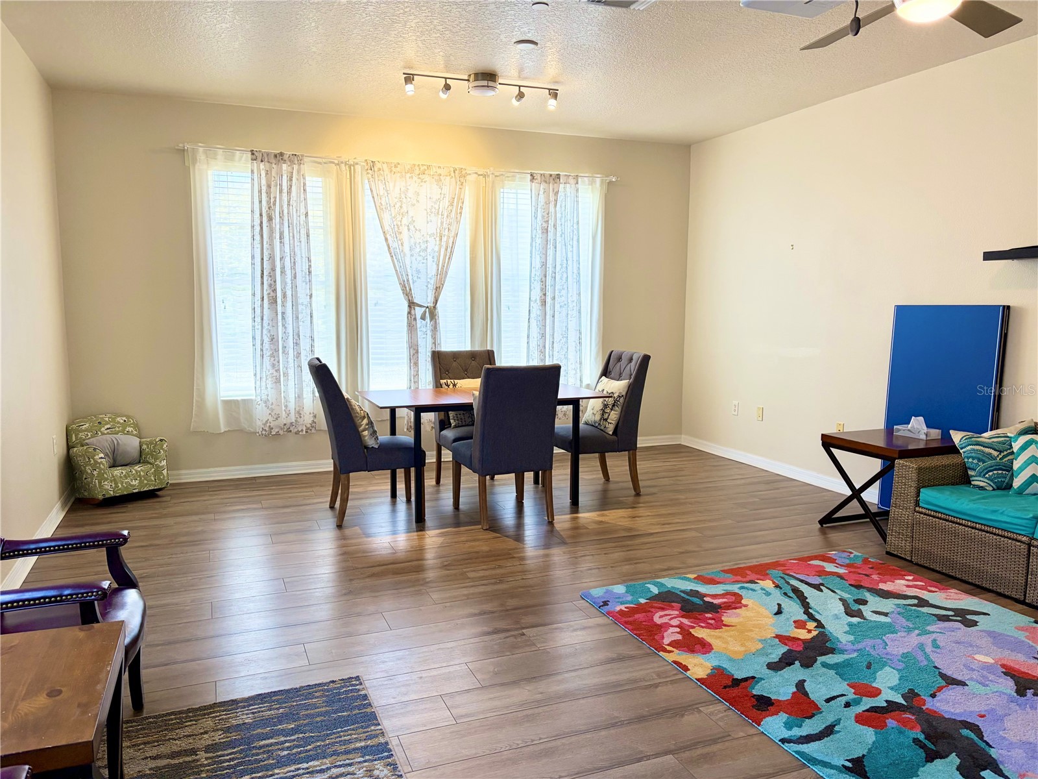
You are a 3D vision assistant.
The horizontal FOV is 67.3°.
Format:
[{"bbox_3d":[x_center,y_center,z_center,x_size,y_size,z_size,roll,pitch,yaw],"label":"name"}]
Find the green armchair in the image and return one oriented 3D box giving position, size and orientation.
[{"bbox_3d":[-2.789,0.473,5.465,0.450,0.557,0.490,7,10,44],"label":"green armchair"}]

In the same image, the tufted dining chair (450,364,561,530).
[{"bbox_3d":[-0.089,0.323,5.056,0.500,1.020,0.650,-3,7,-22],"label":"tufted dining chair"}]

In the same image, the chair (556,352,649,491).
[{"bbox_3d":[0.533,0.238,5.639,0.665,1.004,0.490,-3,7,-22],"label":"chair"}]

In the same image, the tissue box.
[{"bbox_3d":[2.384,0.255,4.676,0.120,0.055,0.215,-3,8,-28],"label":"tissue box"}]

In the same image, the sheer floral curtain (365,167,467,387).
[{"bbox_3d":[-0.805,-0.715,6.276,0.831,2.132,0.100,-3,7,-22],"label":"sheer floral curtain"}]

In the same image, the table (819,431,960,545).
[{"bbox_3d":[2.245,0.586,4.708,0.570,0.590,0.560,-3,7,-22],"label":"table"}]

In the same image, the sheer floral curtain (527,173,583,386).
[{"bbox_3d":[0.313,-0.765,6.724,0.520,2.129,0.100,-3,7,-22],"label":"sheer floral curtain"}]

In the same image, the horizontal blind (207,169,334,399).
[{"bbox_3d":[-1.900,-0.793,6.063,0.870,1.740,0.060,-3,7,-22],"label":"horizontal blind"}]

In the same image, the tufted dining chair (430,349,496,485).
[{"bbox_3d":[-0.325,0.229,5.692,0.490,1.004,0.665,-3,7,-22],"label":"tufted dining chair"}]

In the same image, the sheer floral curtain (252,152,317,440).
[{"bbox_3d":[-1.804,-0.723,5.994,0.460,2.120,0.100,-3,7,-22],"label":"sheer floral curtain"}]

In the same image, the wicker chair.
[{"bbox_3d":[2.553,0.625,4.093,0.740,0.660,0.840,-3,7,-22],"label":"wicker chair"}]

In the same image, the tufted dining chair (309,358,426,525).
[{"bbox_3d":[-0.983,0.309,5.016,0.665,1.004,0.490,-3,7,-22],"label":"tufted dining chair"}]

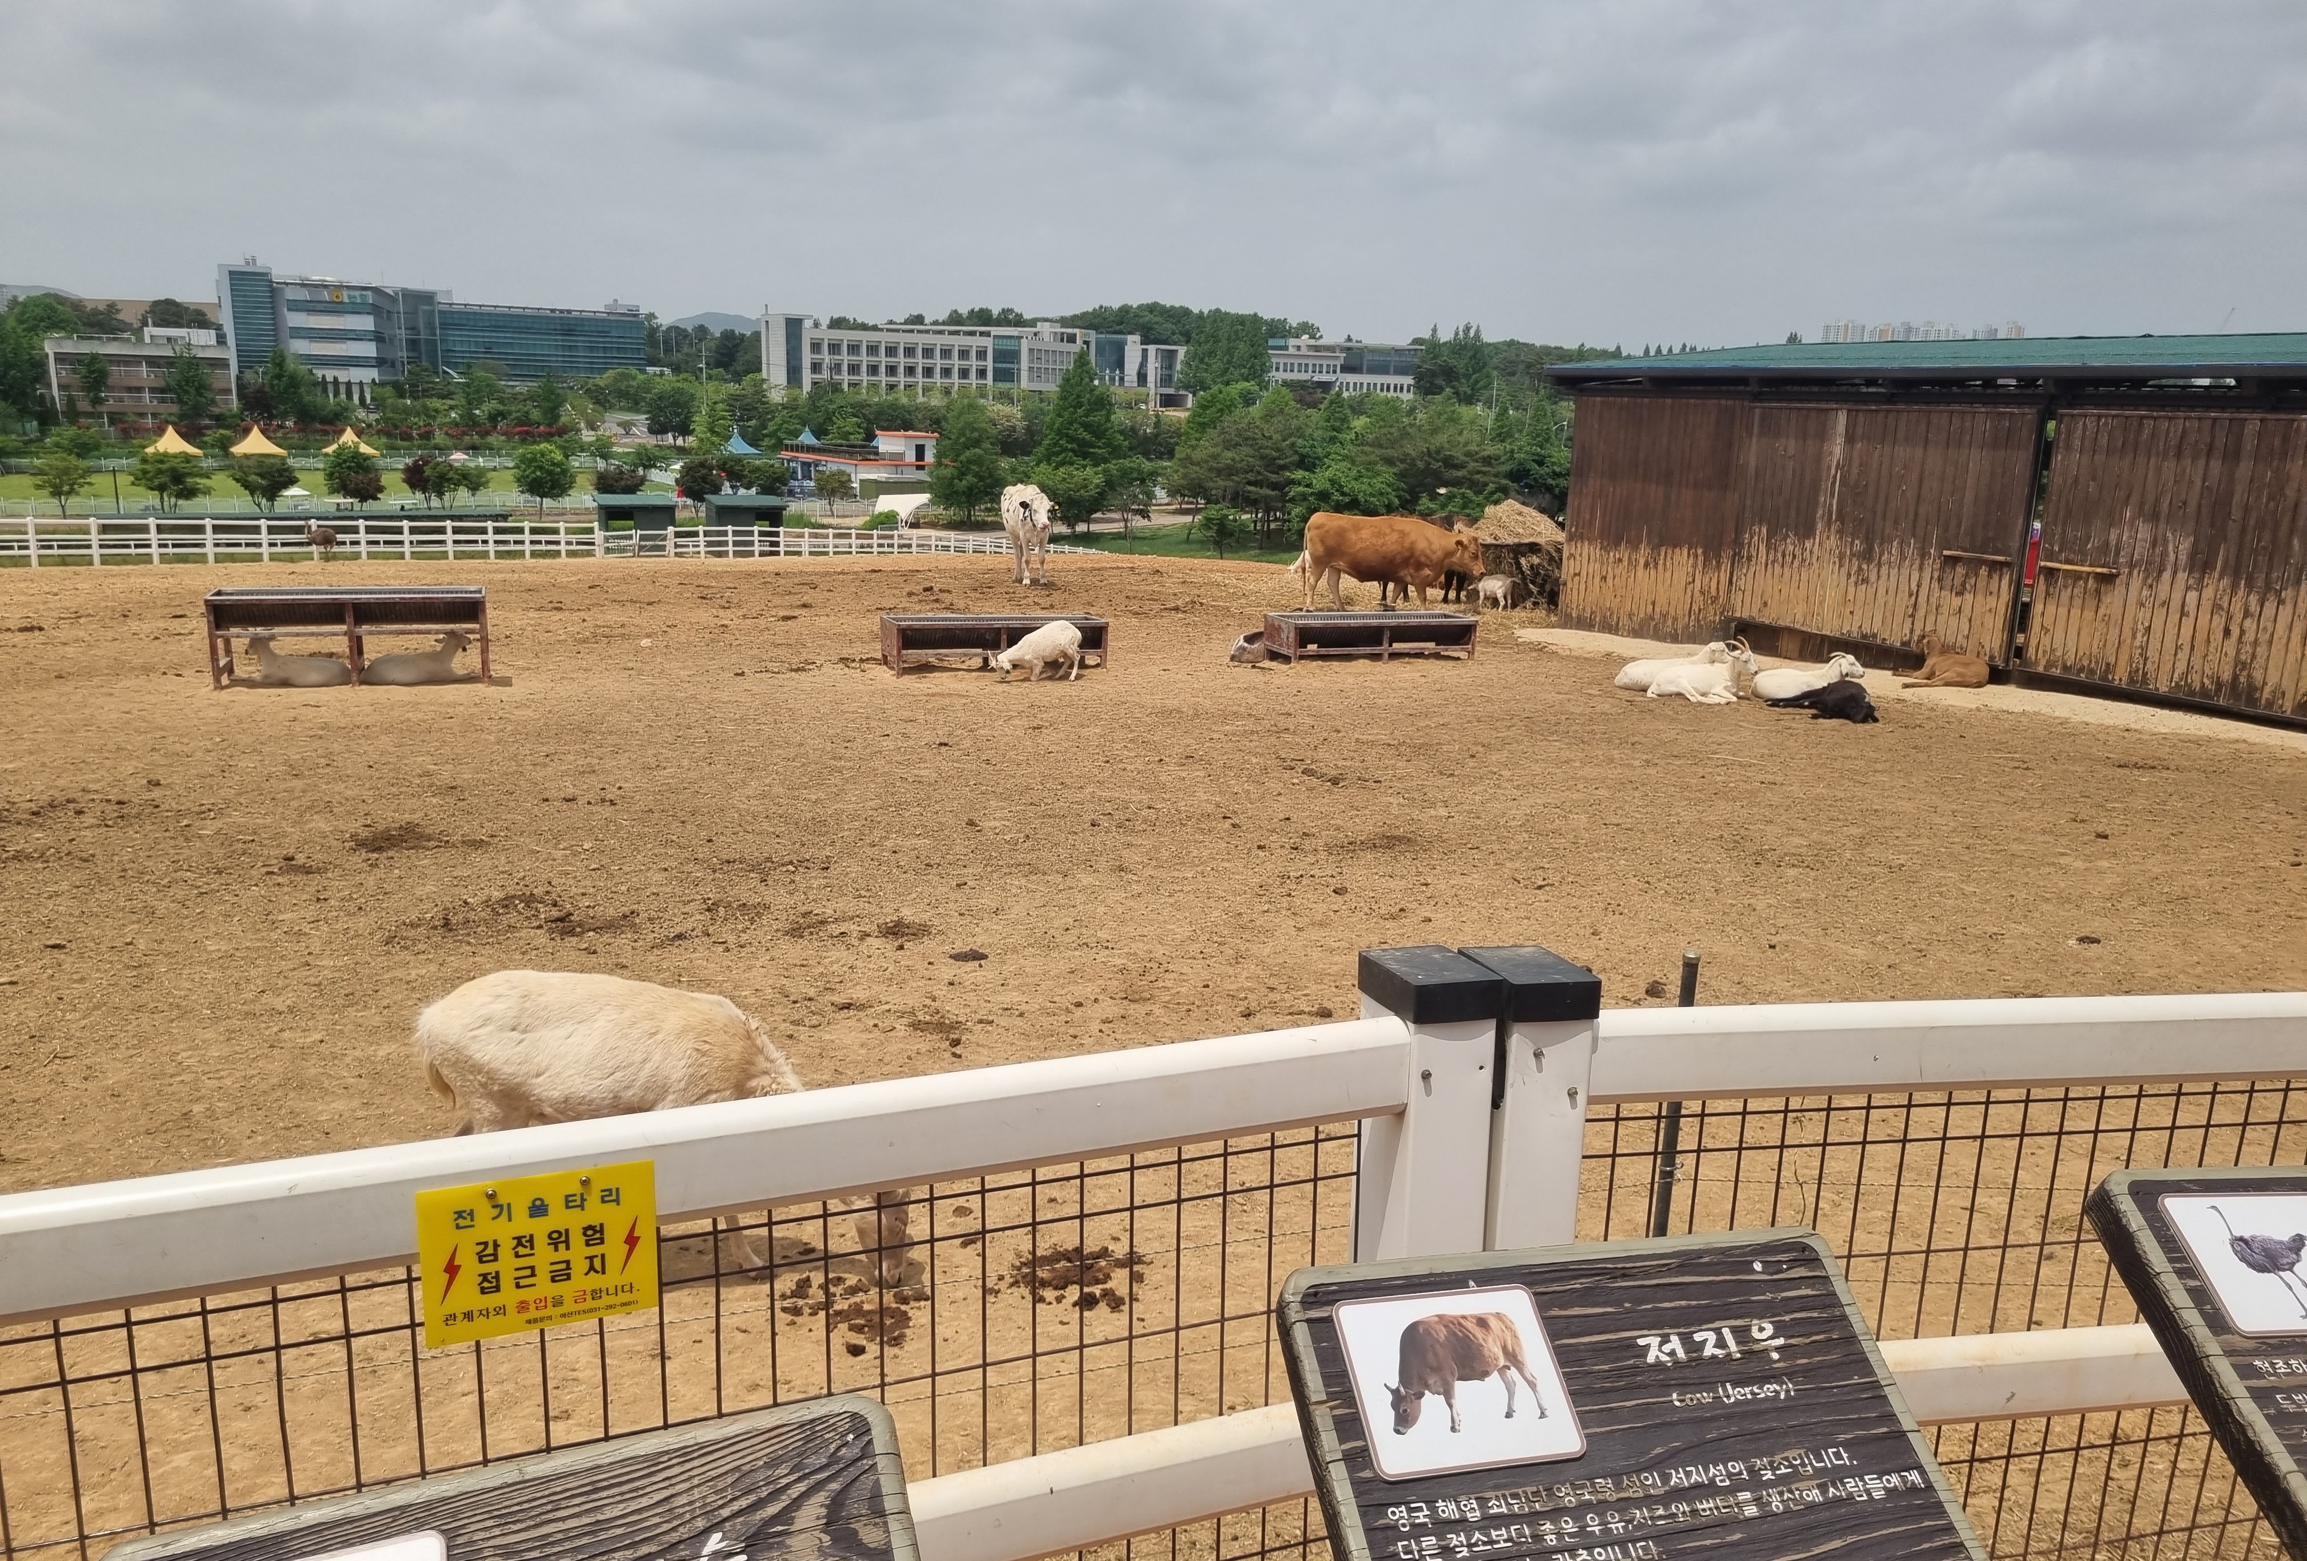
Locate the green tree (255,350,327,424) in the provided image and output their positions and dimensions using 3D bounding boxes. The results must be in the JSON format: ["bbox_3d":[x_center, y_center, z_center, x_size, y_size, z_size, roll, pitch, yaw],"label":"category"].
[{"bbox_3d":[-101.840,-46.126,203.989,8.316,9.107,8.316,1,13,0],"label":"green tree"}]

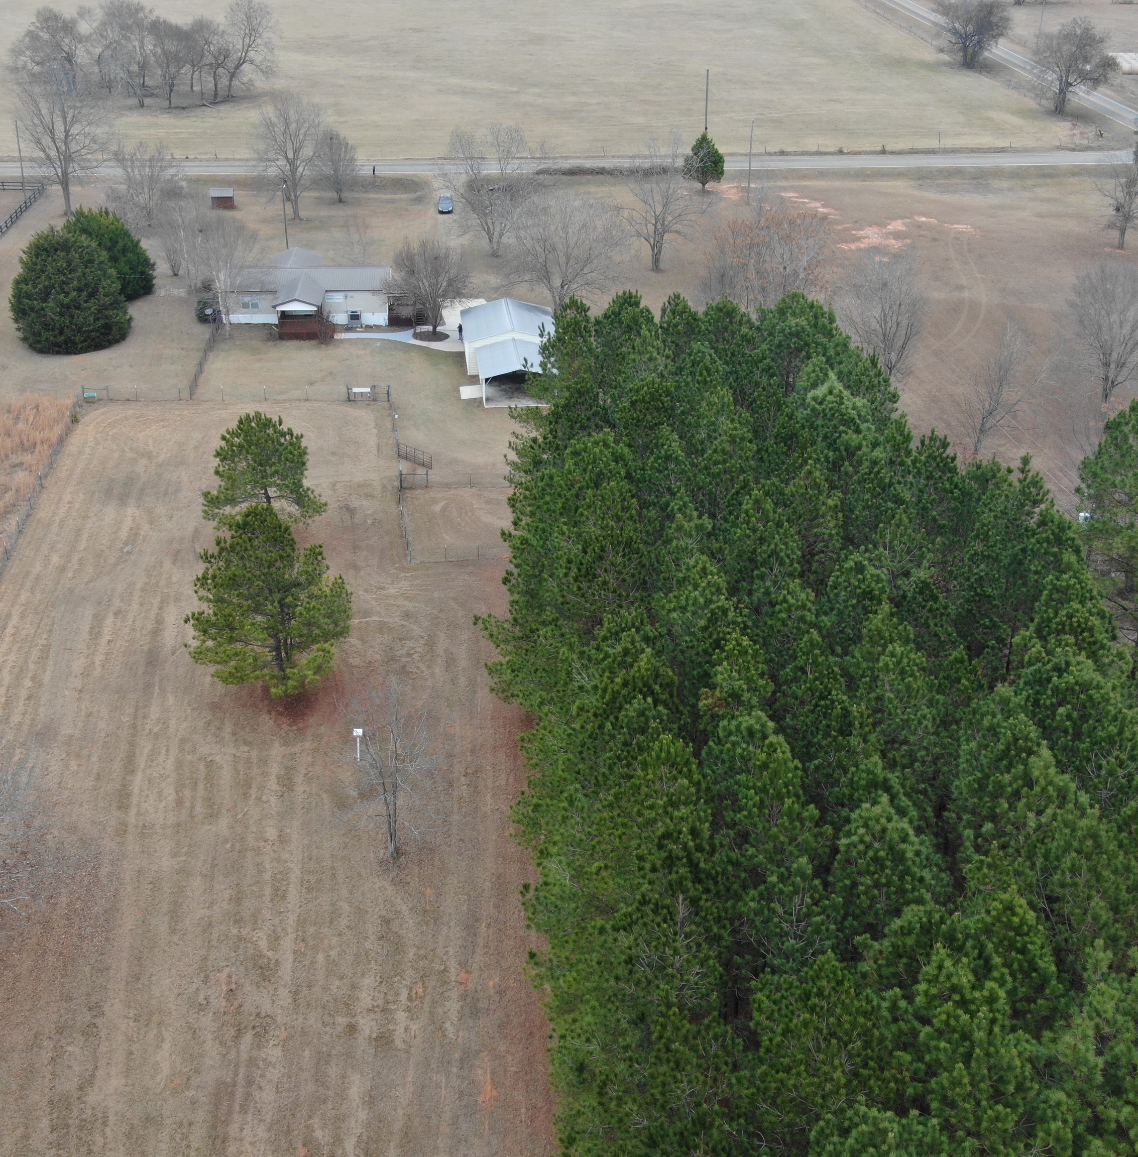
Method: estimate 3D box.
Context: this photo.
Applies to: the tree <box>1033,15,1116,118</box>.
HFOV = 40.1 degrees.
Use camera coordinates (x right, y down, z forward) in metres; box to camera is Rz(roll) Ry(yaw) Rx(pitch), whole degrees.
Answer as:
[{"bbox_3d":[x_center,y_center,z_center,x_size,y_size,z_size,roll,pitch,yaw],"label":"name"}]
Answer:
[{"bbox_3d":[77.316,-78.492,239.215,13.090,14.259,12.697,0,26,0],"label":"tree"}]

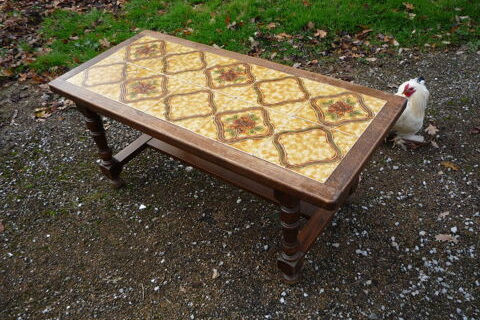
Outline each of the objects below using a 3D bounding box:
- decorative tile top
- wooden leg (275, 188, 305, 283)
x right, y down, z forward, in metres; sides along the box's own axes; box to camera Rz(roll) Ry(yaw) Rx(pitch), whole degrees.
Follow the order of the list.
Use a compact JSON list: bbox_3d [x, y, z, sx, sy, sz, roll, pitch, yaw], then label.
[{"bbox_3d":[-0.092,-0.219,1.332,1.000,0.015,0.395,22,48,29],"label":"decorative tile top"},{"bbox_3d":[0.146,0.219,1.180,0.060,0.430,0.060,22,48,29],"label":"wooden leg"}]

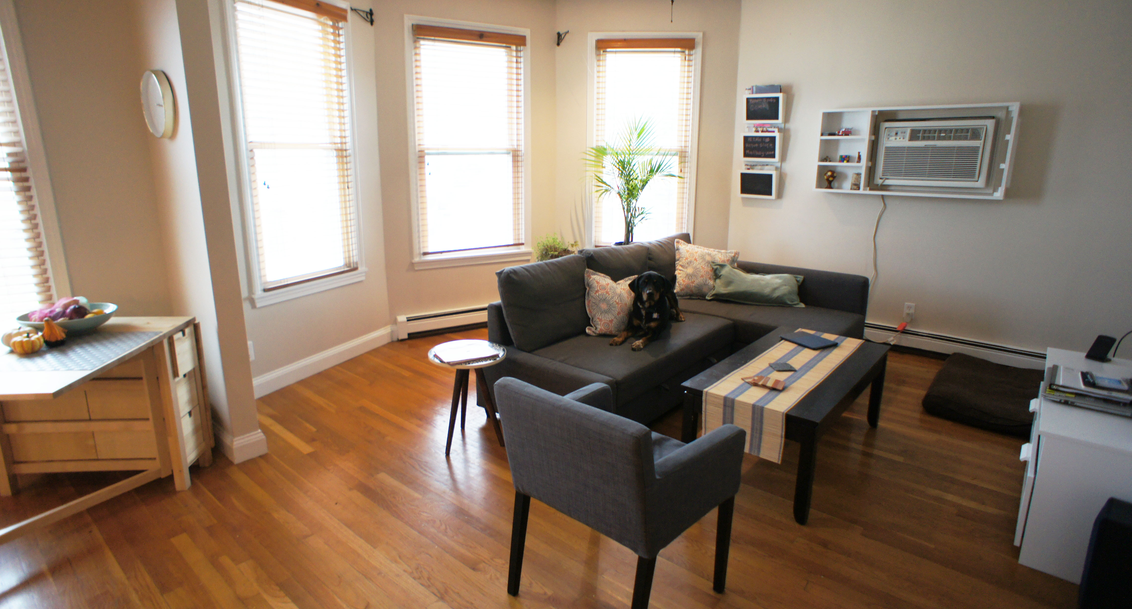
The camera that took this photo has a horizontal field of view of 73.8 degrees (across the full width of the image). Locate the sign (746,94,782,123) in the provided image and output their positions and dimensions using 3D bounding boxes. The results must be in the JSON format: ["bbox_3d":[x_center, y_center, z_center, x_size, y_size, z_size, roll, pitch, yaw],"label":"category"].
[{"bbox_3d":[1.561,-1.537,5.927,0.332,0.220,0.050,12,18,41],"label":"sign"}]

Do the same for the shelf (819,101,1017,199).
[{"bbox_3d":[2.382,-1.062,5.239,1.289,0.601,0.110,12,18,41],"label":"shelf"}]

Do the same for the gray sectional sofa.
[{"bbox_3d":[0.764,0.123,4.665,1.470,0.860,2.280,10,17,37],"label":"gray sectional sofa"}]

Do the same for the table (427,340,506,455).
[{"bbox_3d":[-0.499,0.491,3.913,0.400,0.500,0.400,0,13,0],"label":"table"}]

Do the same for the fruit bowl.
[{"bbox_3d":[-2.226,0.071,3.386,0.380,0.080,0.380,0,13,0],"label":"fruit bowl"}]

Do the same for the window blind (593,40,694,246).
[{"bbox_3d":[0.651,-1.320,6.302,0.805,1.689,0.070,1,14,5],"label":"window blind"}]

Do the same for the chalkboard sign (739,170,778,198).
[{"bbox_3d":[1.555,-0.966,6.072,0.330,0.219,0.050,12,18,41],"label":"chalkboard sign"}]

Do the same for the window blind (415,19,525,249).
[{"bbox_3d":[-0.734,-1.275,5.982,0.922,1.704,0.070,-8,16,-31],"label":"window blind"}]

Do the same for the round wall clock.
[{"bbox_3d":[-1.977,-0.967,3.649,0.045,0.315,0.315,-13,19,-43],"label":"round wall clock"}]

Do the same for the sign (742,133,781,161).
[{"bbox_3d":[1.556,-1.250,6.002,0.329,0.221,0.050,12,18,41],"label":"sign"}]

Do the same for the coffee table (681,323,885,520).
[{"bbox_3d":[1.121,0.542,3.730,0.610,0.480,1.240,9,16,34],"label":"coffee table"}]

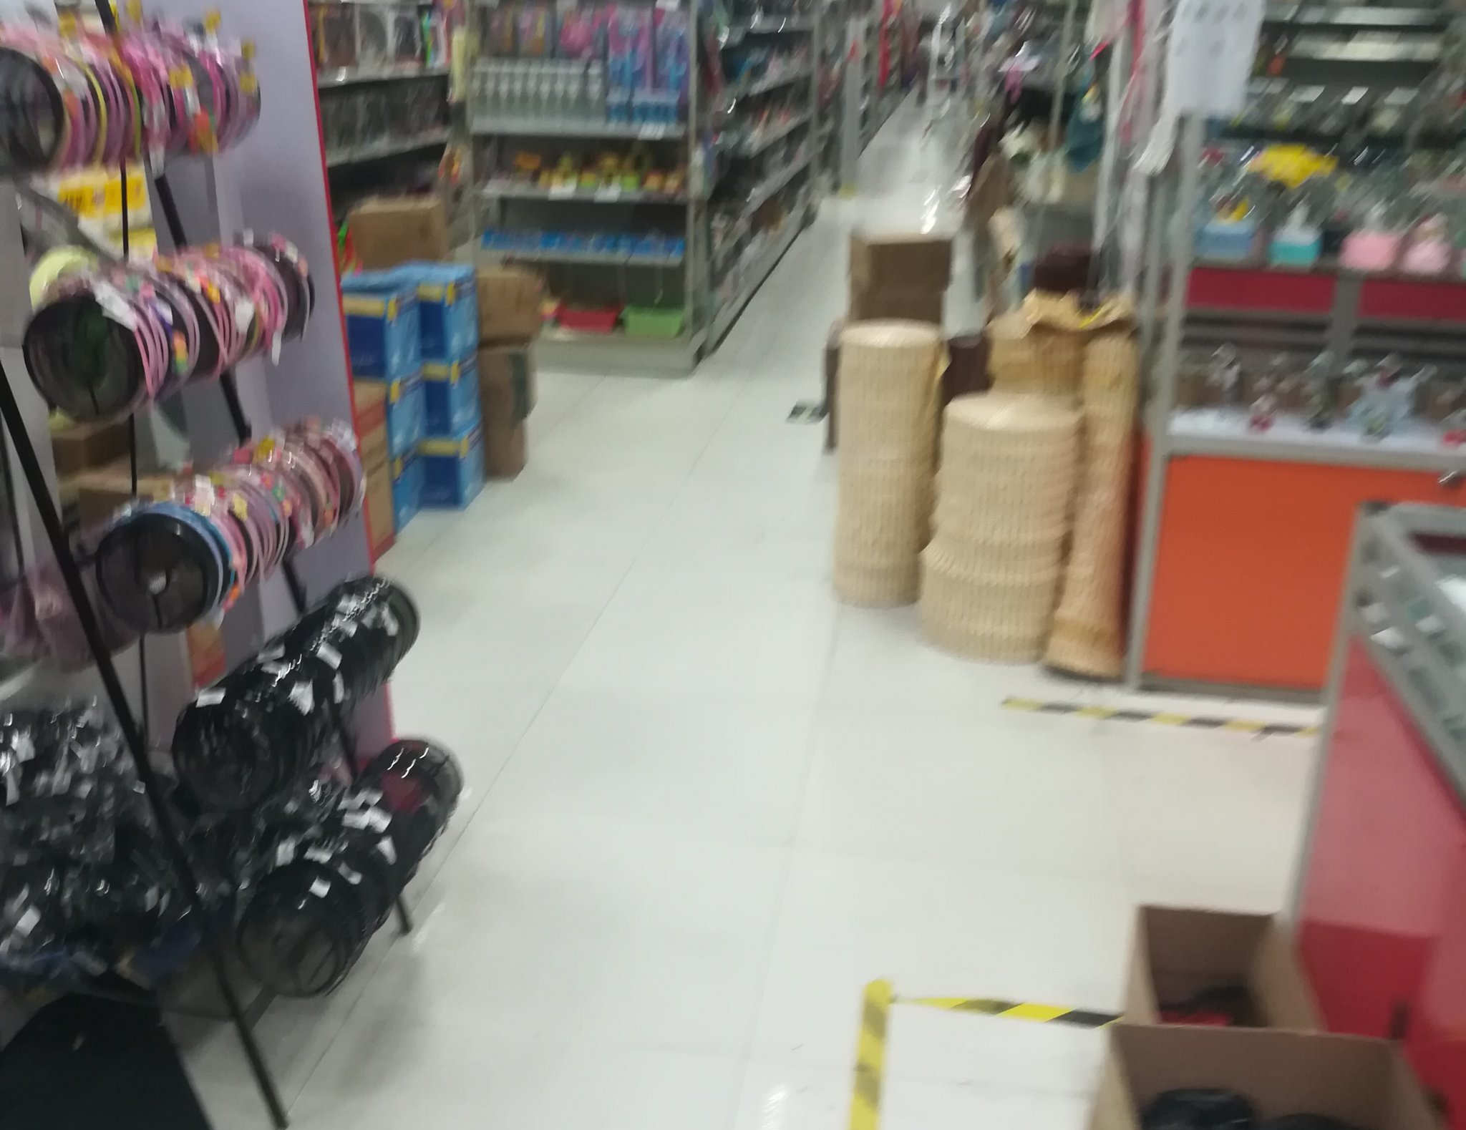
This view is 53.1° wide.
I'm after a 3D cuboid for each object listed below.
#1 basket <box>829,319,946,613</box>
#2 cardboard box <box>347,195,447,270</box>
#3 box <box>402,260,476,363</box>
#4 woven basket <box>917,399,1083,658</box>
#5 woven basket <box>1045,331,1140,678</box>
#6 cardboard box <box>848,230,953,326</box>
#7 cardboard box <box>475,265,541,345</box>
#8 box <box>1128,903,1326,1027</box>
[{"bbox_3d":[0.400,-0.265,3.840,0.240,0.700,0.240,4,21,7],"label":"basket"},{"bbox_3d":[-1.123,-1.130,4.971,0.270,0.190,0.350,-1,20,-6],"label":"cardboard box"},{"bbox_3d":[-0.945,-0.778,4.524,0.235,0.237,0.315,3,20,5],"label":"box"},{"bbox_3d":[0.642,-0.101,3.585,0.340,0.580,0.340,4,21,7],"label":"woven basket"},{"bbox_3d":[0.824,-0.133,3.371,0.165,0.790,0.165,4,21,7],"label":"woven basket"},{"bbox_3d":[0.615,-1.058,5.470,0.315,0.335,0.290,-3,21,-11],"label":"cardboard box"},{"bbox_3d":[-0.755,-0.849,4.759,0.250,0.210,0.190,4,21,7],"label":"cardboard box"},{"bbox_3d":[0.621,0.683,1.894,0.190,0.285,0.390,3,20,6],"label":"box"}]

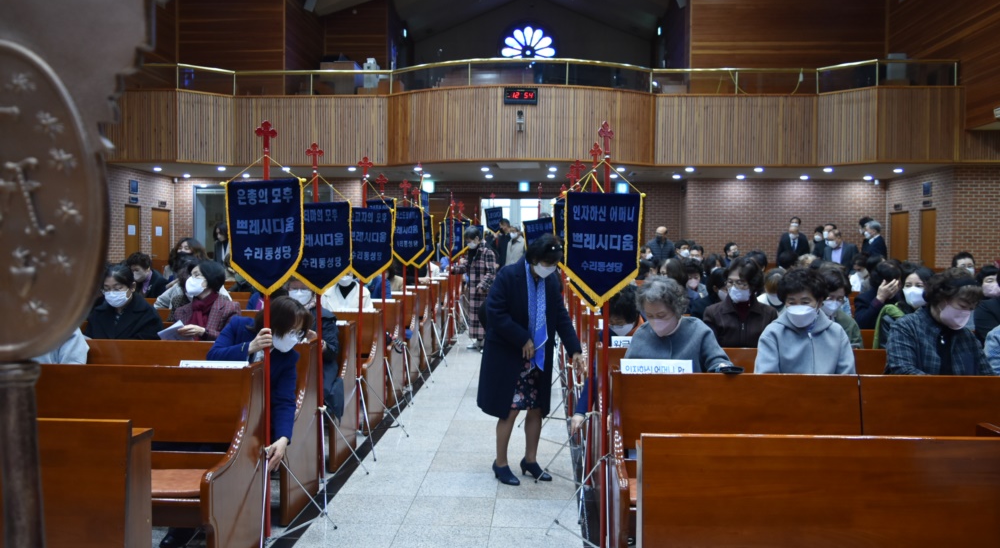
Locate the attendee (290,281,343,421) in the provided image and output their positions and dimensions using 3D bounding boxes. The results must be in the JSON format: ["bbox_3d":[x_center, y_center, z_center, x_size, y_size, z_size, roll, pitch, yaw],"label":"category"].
[{"bbox_3d":[-1.208,0.580,4.613,0.520,1.280,0.760,0,3,-3],"label":"attendee"}]

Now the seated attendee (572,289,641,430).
[{"bbox_3d":[0.685,0.644,4.303,0.580,1.180,0.750,1,3,11],"label":"seated attendee"}]

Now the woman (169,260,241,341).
[{"bbox_3d":[-1.953,0.578,4.877,0.500,1.290,0.720,1,3,21],"label":"woman"}]

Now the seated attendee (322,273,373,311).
[{"bbox_3d":[-1.311,0.497,6.429,0.480,1.280,0.740,0,3,3],"label":"seated attendee"}]

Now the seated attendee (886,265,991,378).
[{"bbox_3d":[2.243,0.639,3.796,0.560,1.270,0.740,0,3,-5],"label":"seated attendee"}]

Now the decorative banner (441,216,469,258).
[{"bbox_3d":[-0.652,-0.501,10.640,0.350,0.550,0.060,0,3,3],"label":"decorative banner"}]

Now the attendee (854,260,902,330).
[{"bbox_3d":[2.820,0.554,5.505,0.520,1.280,0.720,-1,3,-19],"label":"attendee"}]

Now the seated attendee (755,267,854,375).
[{"bbox_3d":[1.426,0.631,3.491,0.500,1.280,0.740,0,3,3],"label":"seated attendee"}]

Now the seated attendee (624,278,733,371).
[{"bbox_3d":[0.901,0.652,3.831,0.560,1.240,0.780,0,3,3],"label":"seated attendee"}]

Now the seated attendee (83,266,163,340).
[{"bbox_3d":[-2.348,0.578,4.654,0.500,1.280,0.740,0,3,3],"label":"seated attendee"}]

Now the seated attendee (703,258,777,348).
[{"bbox_3d":[1.533,0.587,4.685,0.500,1.290,0.720,0,3,3],"label":"seated attendee"}]

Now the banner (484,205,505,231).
[{"bbox_3d":[-0.105,-1.074,15.200,0.355,0.530,0.040,-4,3,3],"label":"banner"}]

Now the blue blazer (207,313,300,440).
[{"bbox_3d":[-1.251,0.517,3.823,0.480,0.630,0.420,-1,3,-15],"label":"blue blazer"}]

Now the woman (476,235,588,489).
[{"bbox_3d":[0.189,0.501,4.495,0.620,1.480,0.500,-2,3,-32],"label":"woman"}]

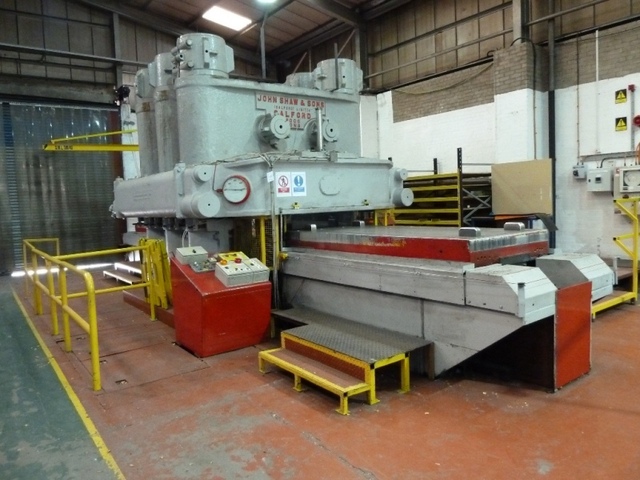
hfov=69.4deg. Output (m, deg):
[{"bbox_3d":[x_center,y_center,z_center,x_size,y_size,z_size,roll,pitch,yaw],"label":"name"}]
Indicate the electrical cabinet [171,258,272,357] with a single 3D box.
[{"bbox_3d":[-1.107,0.675,5.290,0.830,0.980,0.760,-5,6,-37],"label":"electrical cabinet"}]

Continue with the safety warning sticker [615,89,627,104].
[{"bbox_3d":[5.016,-2.378,7.697,0.008,0.213,0.162,-5,6,-37],"label":"safety warning sticker"}]

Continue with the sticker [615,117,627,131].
[{"bbox_3d":[5.037,-1.930,7.725,0.008,0.213,0.162,-5,6,-37],"label":"sticker"}]

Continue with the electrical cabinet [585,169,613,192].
[{"bbox_3d":[4.839,-1.034,7.956,0.160,0.395,0.380,-5,6,-37],"label":"electrical cabinet"}]

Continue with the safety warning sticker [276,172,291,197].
[{"bbox_3d":[-0.453,-0.692,5.809,0.207,0.302,0.008,-5,6,-37],"label":"safety warning sticker"}]

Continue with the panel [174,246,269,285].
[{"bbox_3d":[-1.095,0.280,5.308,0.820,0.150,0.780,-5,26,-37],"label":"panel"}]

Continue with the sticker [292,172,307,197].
[{"bbox_3d":[-0.267,-0.714,5.950,0.207,0.302,0.008,-5,6,-37],"label":"sticker"}]

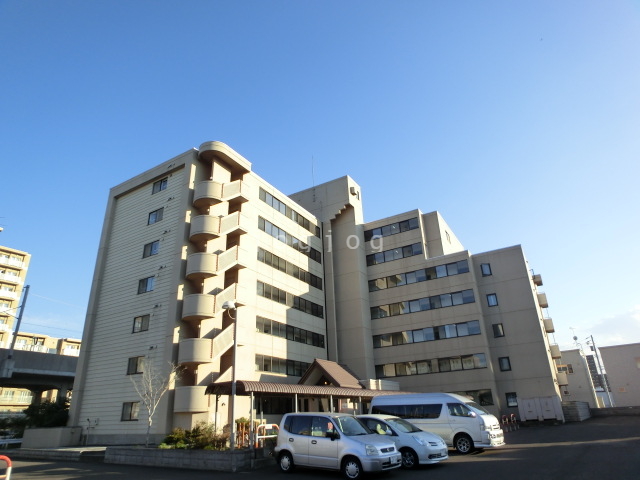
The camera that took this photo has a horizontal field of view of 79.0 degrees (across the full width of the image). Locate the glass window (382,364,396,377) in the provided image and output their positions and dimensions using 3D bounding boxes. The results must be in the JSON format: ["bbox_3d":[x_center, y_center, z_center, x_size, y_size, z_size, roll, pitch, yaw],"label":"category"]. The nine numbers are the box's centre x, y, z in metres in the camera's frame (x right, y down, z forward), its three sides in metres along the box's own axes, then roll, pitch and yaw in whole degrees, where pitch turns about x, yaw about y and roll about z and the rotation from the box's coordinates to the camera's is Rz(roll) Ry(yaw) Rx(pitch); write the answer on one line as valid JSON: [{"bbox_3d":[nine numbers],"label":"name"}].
[{"bbox_3d":[6.832,12.691,37.764,1.180,1.220,0.120,-16,-27,26],"label":"glass window"}]

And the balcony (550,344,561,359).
[{"bbox_3d":[26.088,12.363,42.979,0.900,1.300,1.600,-16,-26,26],"label":"balcony"}]

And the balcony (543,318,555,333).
[{"bbox_3d":[25.024,9.422,42.328,1.000,1.250,2.000,-15,-27,27],"label":"balcony"}]

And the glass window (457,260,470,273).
[{"bbox_3d":[13.584,2.584,36.750,1.000,1.200,0.150,-16,-26,26],"label":"glass window"}]

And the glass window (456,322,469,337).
[{"bbox_3d":[12.905,8.123,34.991,1.000,1.200,0.150,-16,-26,26],"label":"glass window"}]

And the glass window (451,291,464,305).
[{"bbox_3d":[12.810,5.464,36.009,1.000,1.170,0.150,-15,-26,26],"label":"glass window"}]

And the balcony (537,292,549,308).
[{"bbox_3d":[26.892,7.371,46.772,0.790,1.380,2.200,-16,-27,26],"label":"balcony"}]

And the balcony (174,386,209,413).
[{"bbox_3d":[-8.105,9.692,23.481,2.350,1.388,1.300,-15,-27,29],"label":"balcony"}]

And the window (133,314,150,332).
[{"bbox_3d":[-12.714,6.017,27.742,1.680,1.170,0.150,-16,-26,26],"label":"window"}]

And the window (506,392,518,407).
[{"bbox_3d":[15.943,13.268,32.183,0.820,1.100,0.120,-15,-27,27],"label":"window"}]

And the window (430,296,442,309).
[{"bbox_3d":[10.784,5.824,36.050,0.937,1.186,0.120,-15,-27,29],"label":"window"}]

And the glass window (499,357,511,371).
[{"bbox_3d":[15.889,10.667,33.296,0.840,1.120,0.120,-15,-27,27],"label":"glass window"}]

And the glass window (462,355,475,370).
[{"bbox_3d":[12.942,10.675,33.830,1.000,1.170,0.150,-15,-26,26],"label":"glass window"}]

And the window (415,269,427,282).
[{"bbox_3d":[9.852,3.515,37.658,0.965,1.169,0.120,-15,-27,29],"label":"window"}]

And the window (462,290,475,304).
[{"bbox_3d":[13.599,5.207,35.514,1.020,1.210,0.120,-15,-27,27],"label":"window"}]

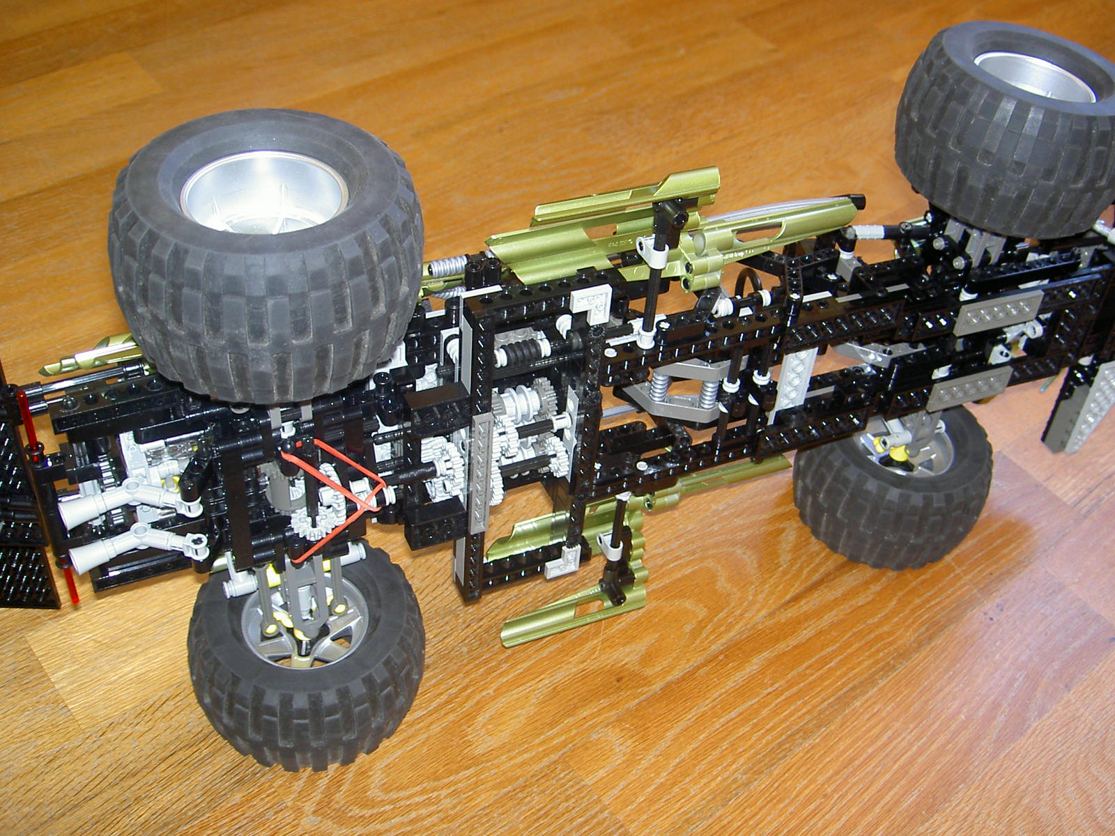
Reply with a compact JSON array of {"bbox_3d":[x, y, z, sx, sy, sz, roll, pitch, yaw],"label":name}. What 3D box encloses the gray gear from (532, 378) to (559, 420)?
[{"bbox_3d":[-0.006,-0.008,0.537,0.007,0.018,0.018,-14,44,-21],"label":"gray gear"}]

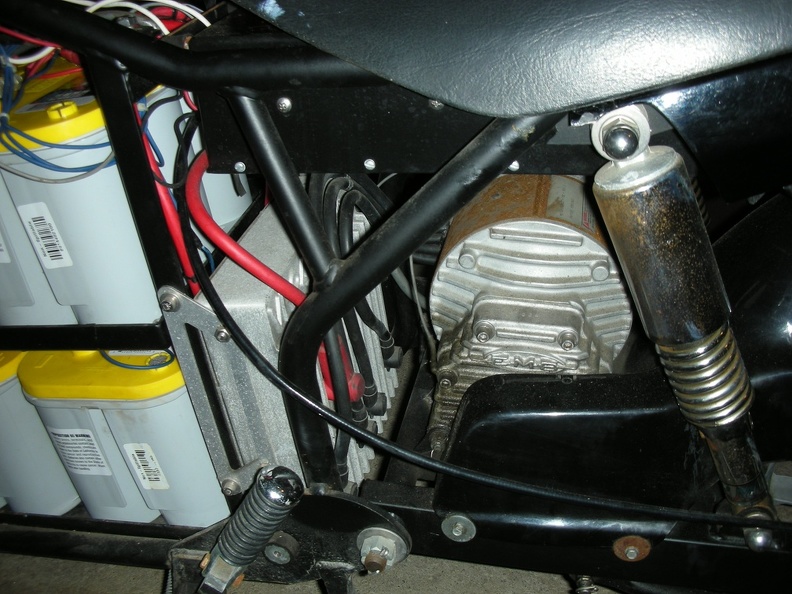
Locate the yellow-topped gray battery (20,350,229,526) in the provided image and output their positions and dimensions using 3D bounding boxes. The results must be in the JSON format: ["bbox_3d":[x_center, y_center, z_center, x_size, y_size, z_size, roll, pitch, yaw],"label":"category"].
[{"bbox_3d":[-0.225,0.073,0.829,0.173,0.195,0.254,-2,32,14],"label":"yellow-topped gray battery"}]

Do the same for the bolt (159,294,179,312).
[{"bbox_3d":[-0.169,0.005,0.595,0.014,0.014,0.012,0,32,14],"label":"bolt"}]

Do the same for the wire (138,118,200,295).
[{"bbox_3d":[-0.170,-0.068,0.603,0.017,0.149,0.016,0,32,13],"label":"wire"}]

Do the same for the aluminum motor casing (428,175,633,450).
[{"bbox_3d":[0.132,0.001,0.763,0.185,0.225,0.220,0,32,14],"label":"aluminum motor casing"}]

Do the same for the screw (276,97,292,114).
[{"bbox_3d":[-0.081,-0.140,0.584,0.011,0.011,0.008,0,32,14],"label":"screw"}]

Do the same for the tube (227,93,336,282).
[{"bbox_3d":[-0.081,-0.077,0.586,0.026,0.155,0.026,-13,28,20],"label":"tube"}]

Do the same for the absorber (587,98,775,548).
[{"bbox_3d":[0.204,0.042,0.537,0.059,0.362,0.060,-16,27,22],"label":"absorber"}]

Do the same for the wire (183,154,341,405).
[{"bbox_3d":[-0.108,-0.004,0.678,0.093,0.251,0.055,0,32,14],"label":"wire"}]

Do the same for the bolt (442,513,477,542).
[{"bbox_3d":[0.054,0.201,0.693,0.031,0.031,0.014,0,32,14],"label":"bolt"}]

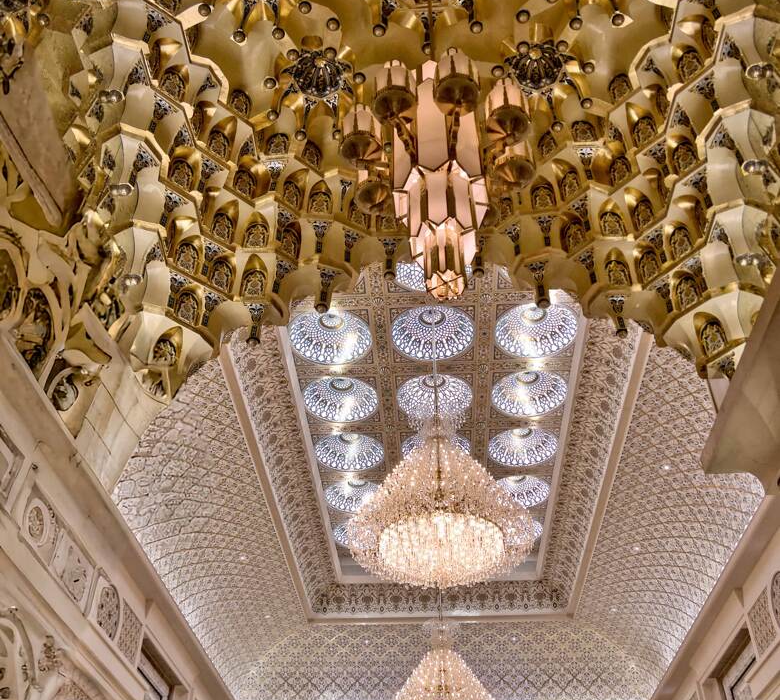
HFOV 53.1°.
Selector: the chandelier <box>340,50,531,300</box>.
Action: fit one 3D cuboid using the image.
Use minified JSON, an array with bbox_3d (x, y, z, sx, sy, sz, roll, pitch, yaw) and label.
[{"bbox_3d":[0.324,-1.153,5.164,1.341,2.160,1.341,-2,-42,3],"label":"chandelier"}]

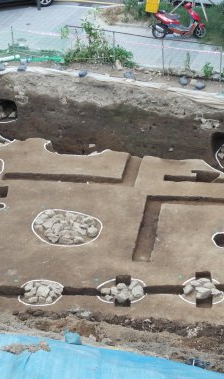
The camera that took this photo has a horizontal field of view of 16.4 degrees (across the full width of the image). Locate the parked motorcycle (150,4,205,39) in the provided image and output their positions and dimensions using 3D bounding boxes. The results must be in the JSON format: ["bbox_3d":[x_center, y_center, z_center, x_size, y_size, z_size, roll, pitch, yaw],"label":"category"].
[{"bbox_3d":[2.004,-5.085,23.350,1.720,1.100,0.680,-2,27,-3],"label":"parked motorcycle"}]

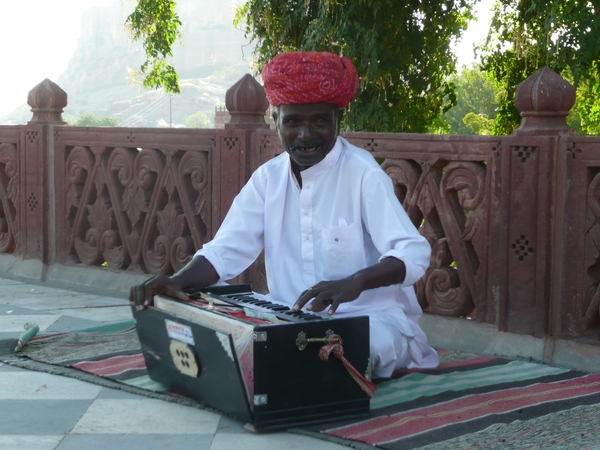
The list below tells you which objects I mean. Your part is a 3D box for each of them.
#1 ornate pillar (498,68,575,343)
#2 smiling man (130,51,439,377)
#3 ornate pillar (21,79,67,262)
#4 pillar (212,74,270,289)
[{"bbox_3d":[0.665,-0.067,3.980,0.165,0.721,0.168,-5,7,-43],"label":"ornate pillar"},{"bbox_3d":[0.007,-0.029,3.693,0.540,0.830,0.690,4,7,40],"label":"smiling man"},{"bbox_3d":[-0.991,-0.219,5.763,0.165,0.721,0.168,-5,7,-43],"label":"ornate pillar"},{"bbox_3d":[-0.163,-0.143,4.872,0.165,0.721,0.168,-5,7,-43],"label":"pillar"}]

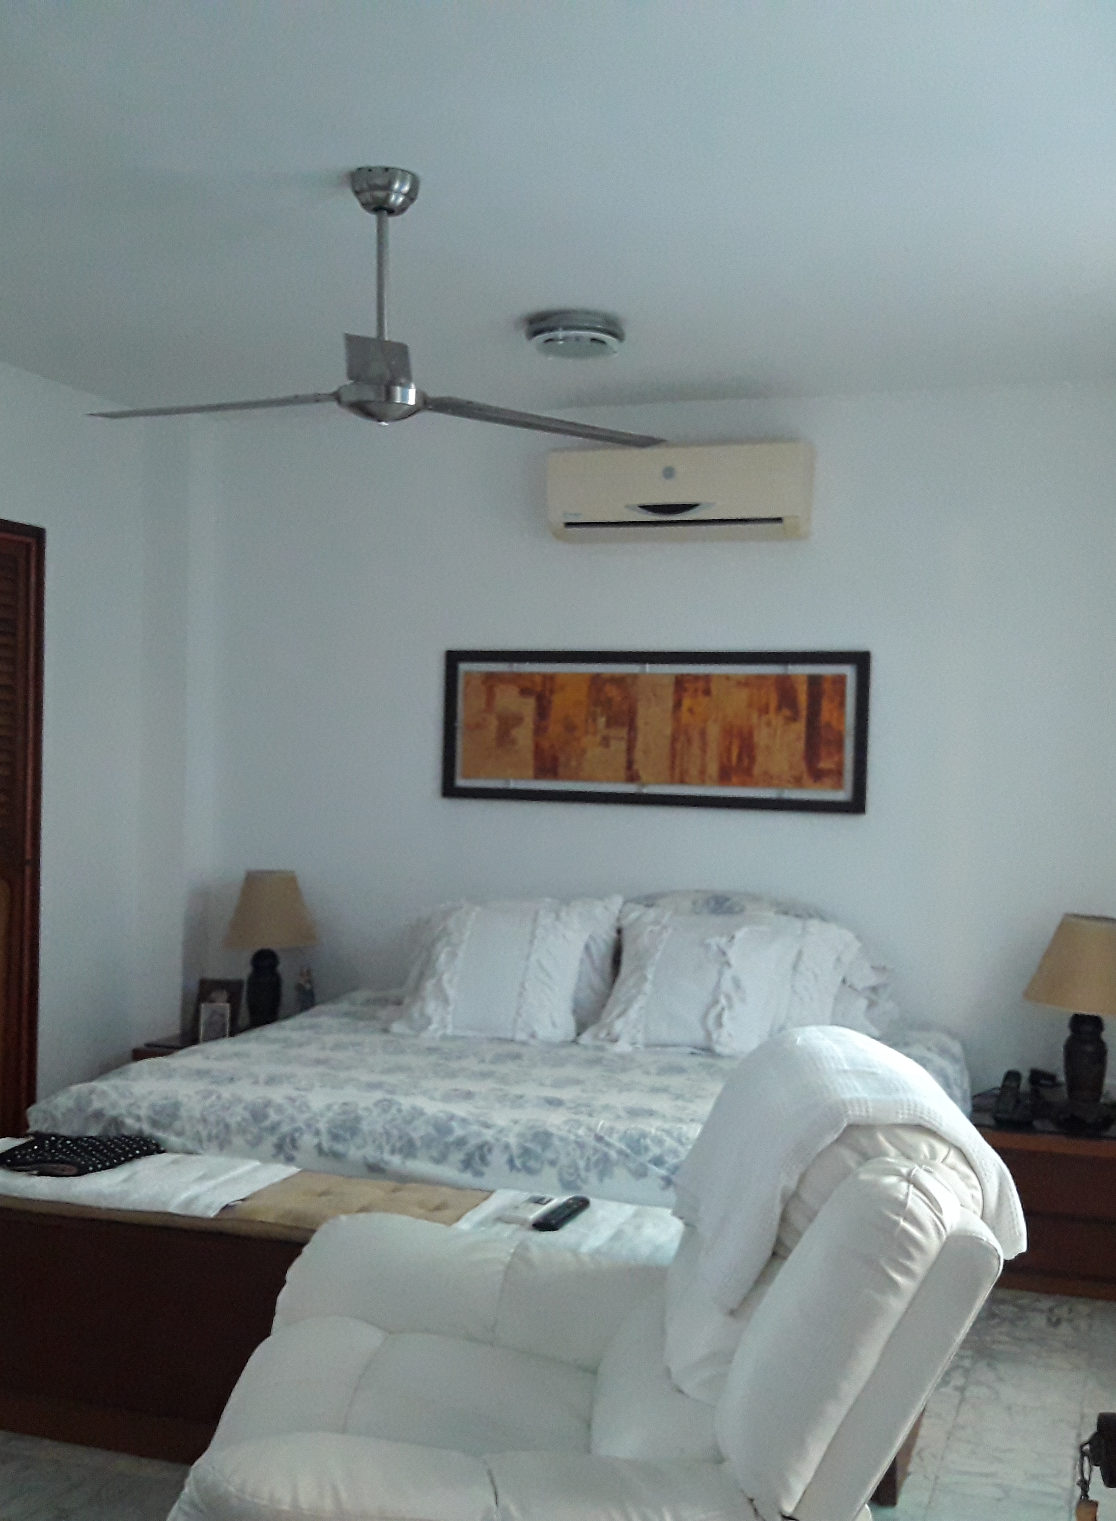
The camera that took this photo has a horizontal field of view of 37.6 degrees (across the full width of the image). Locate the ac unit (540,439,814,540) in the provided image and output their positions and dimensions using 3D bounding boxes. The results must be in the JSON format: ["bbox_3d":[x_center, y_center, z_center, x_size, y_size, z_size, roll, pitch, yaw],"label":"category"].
[{"bbox_3d":[0.386,-0.803,5.015,0.817,0.282,0.200,2,1,17],"label":"ac unit"}]

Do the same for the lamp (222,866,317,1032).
[{"bbox_3d":[-0.938,0.644,5.317,0.318,0.564,0.318,2,1,17],"label":"lamp"}]

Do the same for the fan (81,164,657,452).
[{"bbox_3d":[-0.408,-0.870,3.102,1.200,0.465,1.200,2,1,17],"label":"fan"}]

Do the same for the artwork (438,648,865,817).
[{"bbox_3d":[0.285,-0.100,5.144,1.357,0.480,0.030,2,1,17],"label":"artwork"}]

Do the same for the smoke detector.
[{"bbox_3d":[0.046,-1.082,4.165,0.251,0.066,0.251,1,1,0],"label":"smoke detector"}]

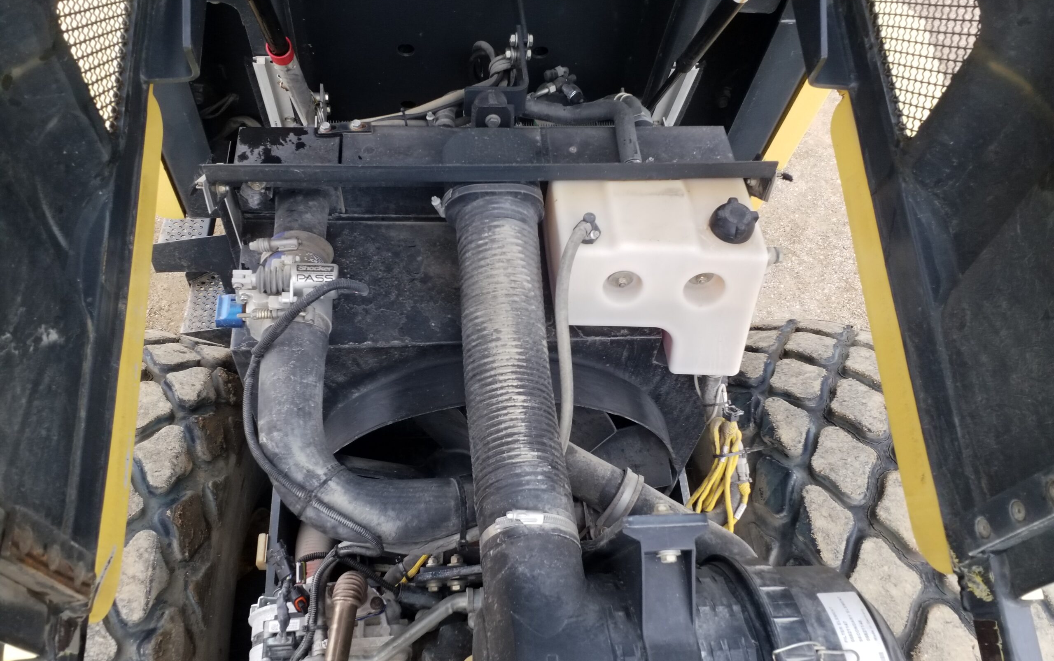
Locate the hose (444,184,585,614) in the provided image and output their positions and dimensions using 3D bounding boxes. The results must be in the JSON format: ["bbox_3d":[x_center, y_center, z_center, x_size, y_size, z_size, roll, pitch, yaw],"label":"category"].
[{"bbox_3d":[-0.020,0.060,1.105,0.138,0.140,0.590,-5,60,-3],"label":"hose"}]

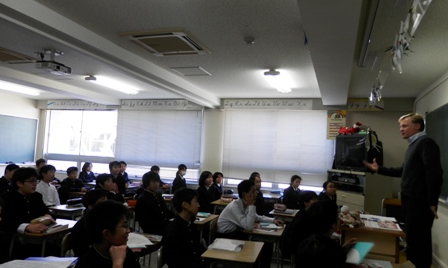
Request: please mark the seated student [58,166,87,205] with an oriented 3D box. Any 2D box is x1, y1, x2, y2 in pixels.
[{"bbox_3d":[-2.705,1.193,5.878,0.720,1.140,0.460,2,-5,16],"label":"seated student"}]

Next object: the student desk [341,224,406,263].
[{"bbox_3d":[1.766,1.476,3.997,0.620,0.760,1.220,2,-5,20],"label":"student desk"}]

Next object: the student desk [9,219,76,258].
[{"bbox_3d":[-1.637,1.245,3.091,0.420,0.710,0.630,2,-5,16],"label":"student desk"}]

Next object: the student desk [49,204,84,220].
[{"bbox_3d":[-2.015,1.325,4.346,0.420,0.710,0.630,2,-5,16],"label":"student desk"}]

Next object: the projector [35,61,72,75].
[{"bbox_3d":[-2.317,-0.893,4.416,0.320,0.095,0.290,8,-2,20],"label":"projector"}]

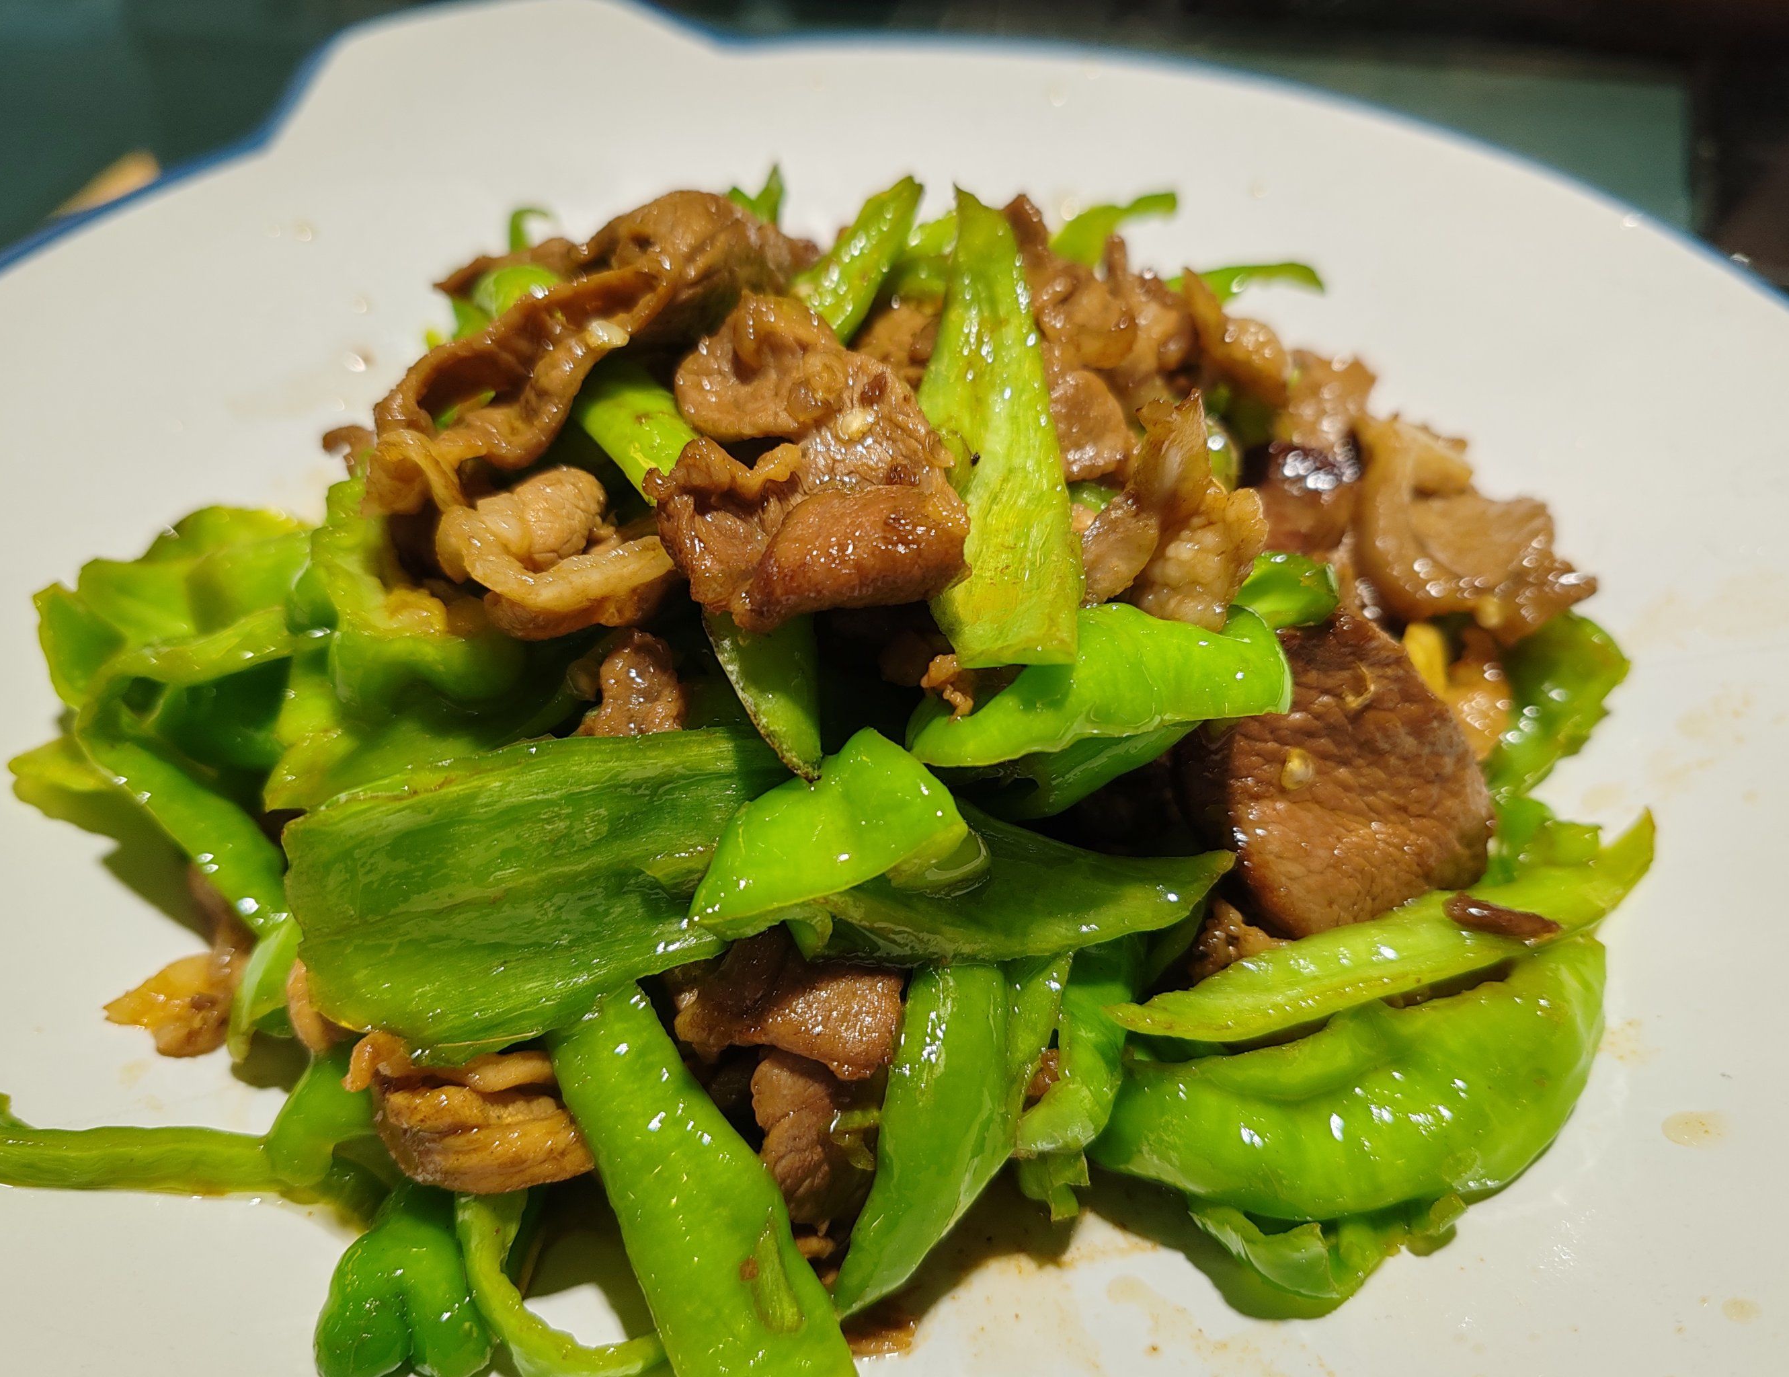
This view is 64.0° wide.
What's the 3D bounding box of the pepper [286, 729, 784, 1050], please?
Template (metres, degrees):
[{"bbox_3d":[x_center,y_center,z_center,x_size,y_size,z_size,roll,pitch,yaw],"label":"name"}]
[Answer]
[{"bbox_3d":[-0.038,0.022,0.154,0.054,0.013,0.031,-13,62,1],"label":"pepper"}]

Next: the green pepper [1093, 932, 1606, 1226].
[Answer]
[{"bbox_3d":[0.049,0.042,0.155,0.054,0.020,0.025,-13,49,-12],"label":"green pepper"}]

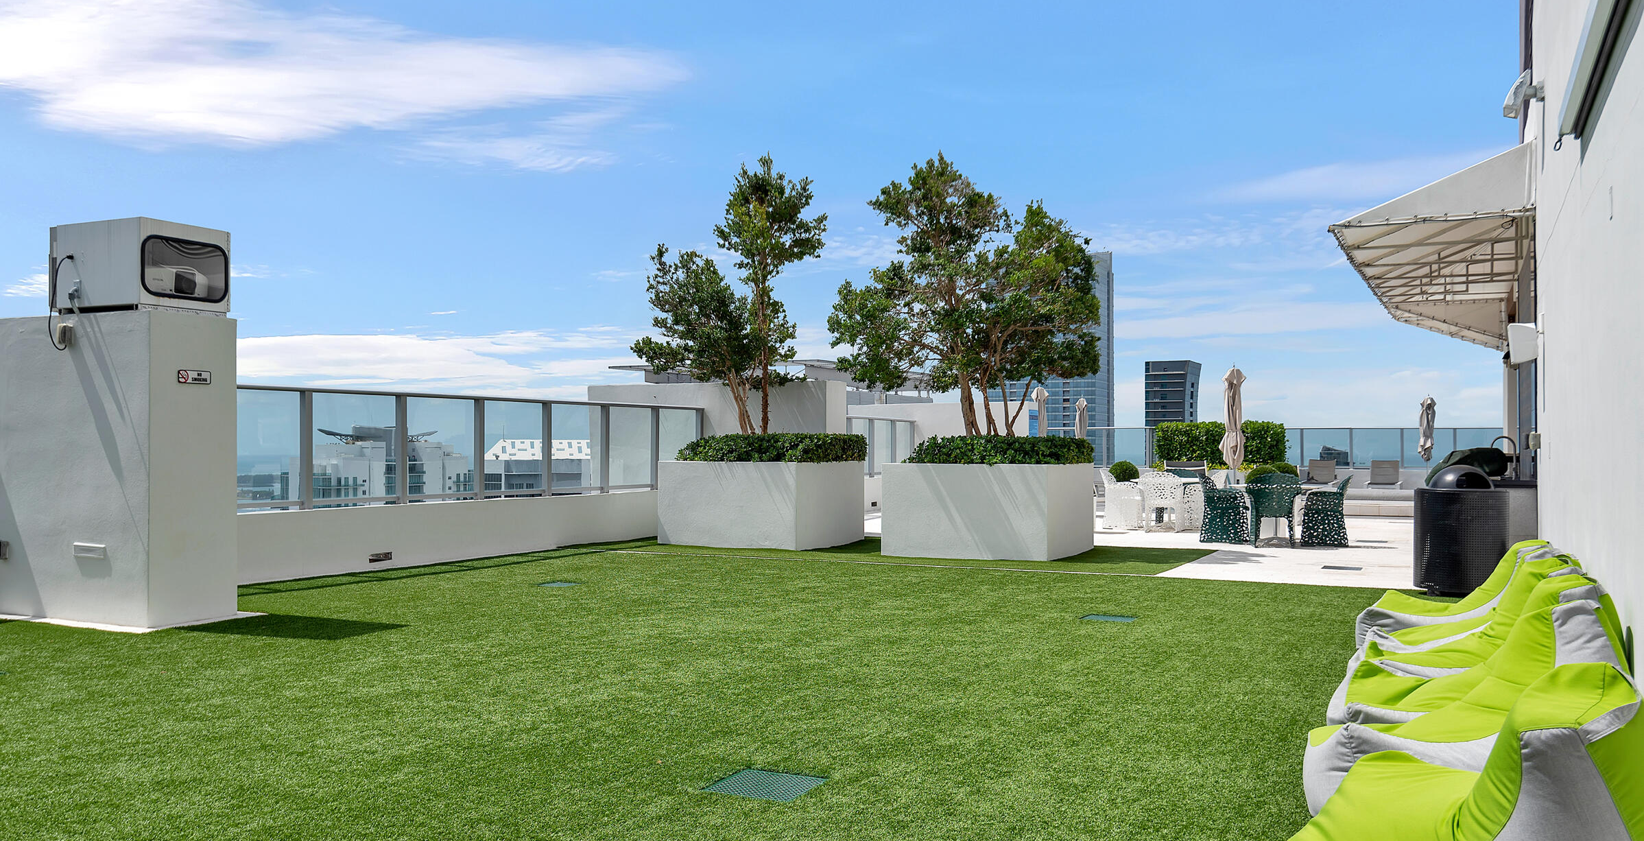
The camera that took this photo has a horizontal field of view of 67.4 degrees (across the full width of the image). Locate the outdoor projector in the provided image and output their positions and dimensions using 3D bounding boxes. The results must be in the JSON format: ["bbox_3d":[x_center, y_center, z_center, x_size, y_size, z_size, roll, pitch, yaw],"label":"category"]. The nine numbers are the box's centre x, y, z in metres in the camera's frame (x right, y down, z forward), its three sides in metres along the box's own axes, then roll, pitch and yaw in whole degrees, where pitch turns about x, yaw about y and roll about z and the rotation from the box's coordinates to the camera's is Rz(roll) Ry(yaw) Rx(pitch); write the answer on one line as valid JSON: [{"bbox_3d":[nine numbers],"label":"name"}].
[{"bbox_3d":[-4.596,-0.974,8.342,0.900,0.600,0.670,0,-1,26],"label":"outdoor projector"}]

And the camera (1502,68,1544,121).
[{"bbox_3d":[5.647,-2.624,9.919,0.272,0.383,0.252,-1,-1,27],"label":"camera"}]

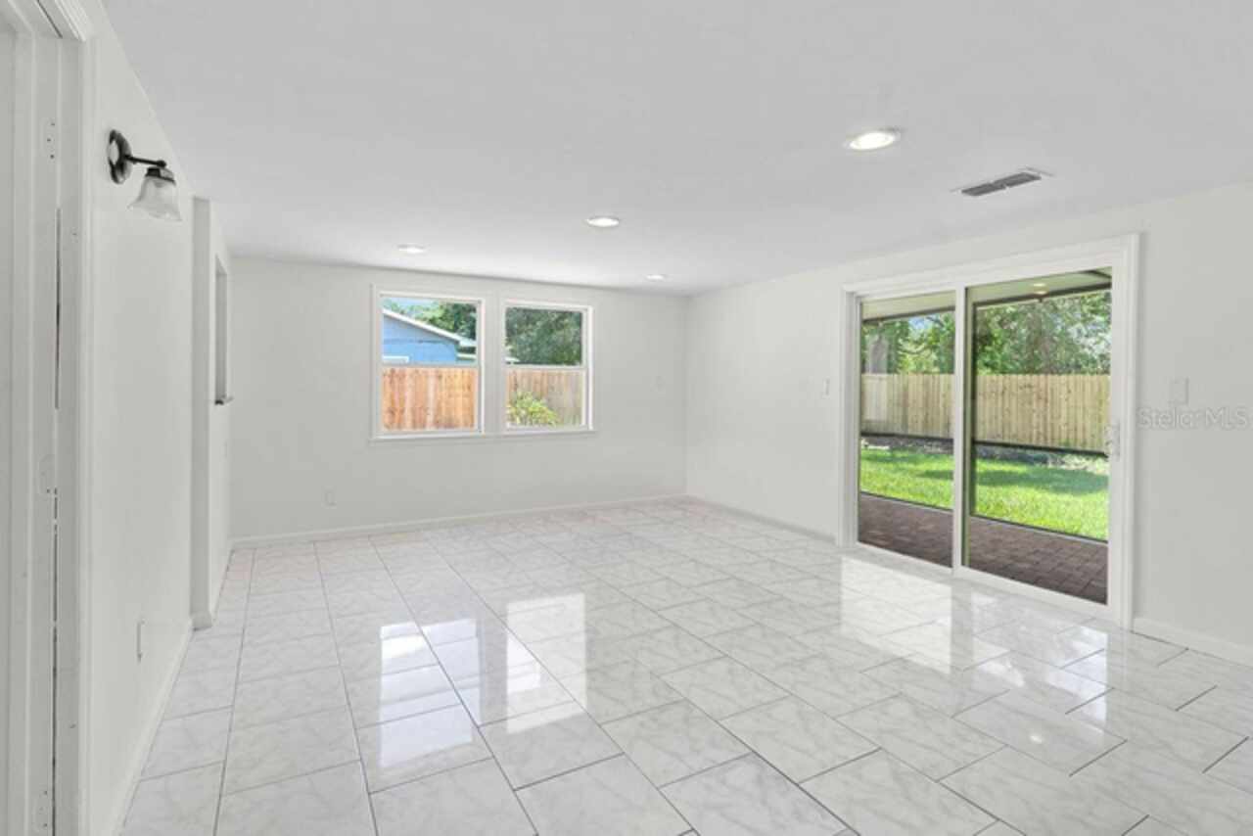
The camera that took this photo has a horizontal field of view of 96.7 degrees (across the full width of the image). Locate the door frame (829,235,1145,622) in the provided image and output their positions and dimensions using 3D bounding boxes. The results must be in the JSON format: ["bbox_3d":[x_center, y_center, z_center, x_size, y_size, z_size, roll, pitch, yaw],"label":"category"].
[{"bbox_3d":[2.270,0.051,3.847,0.120,2.140,1.890,-1,2,-32],"label":"door frame"}]

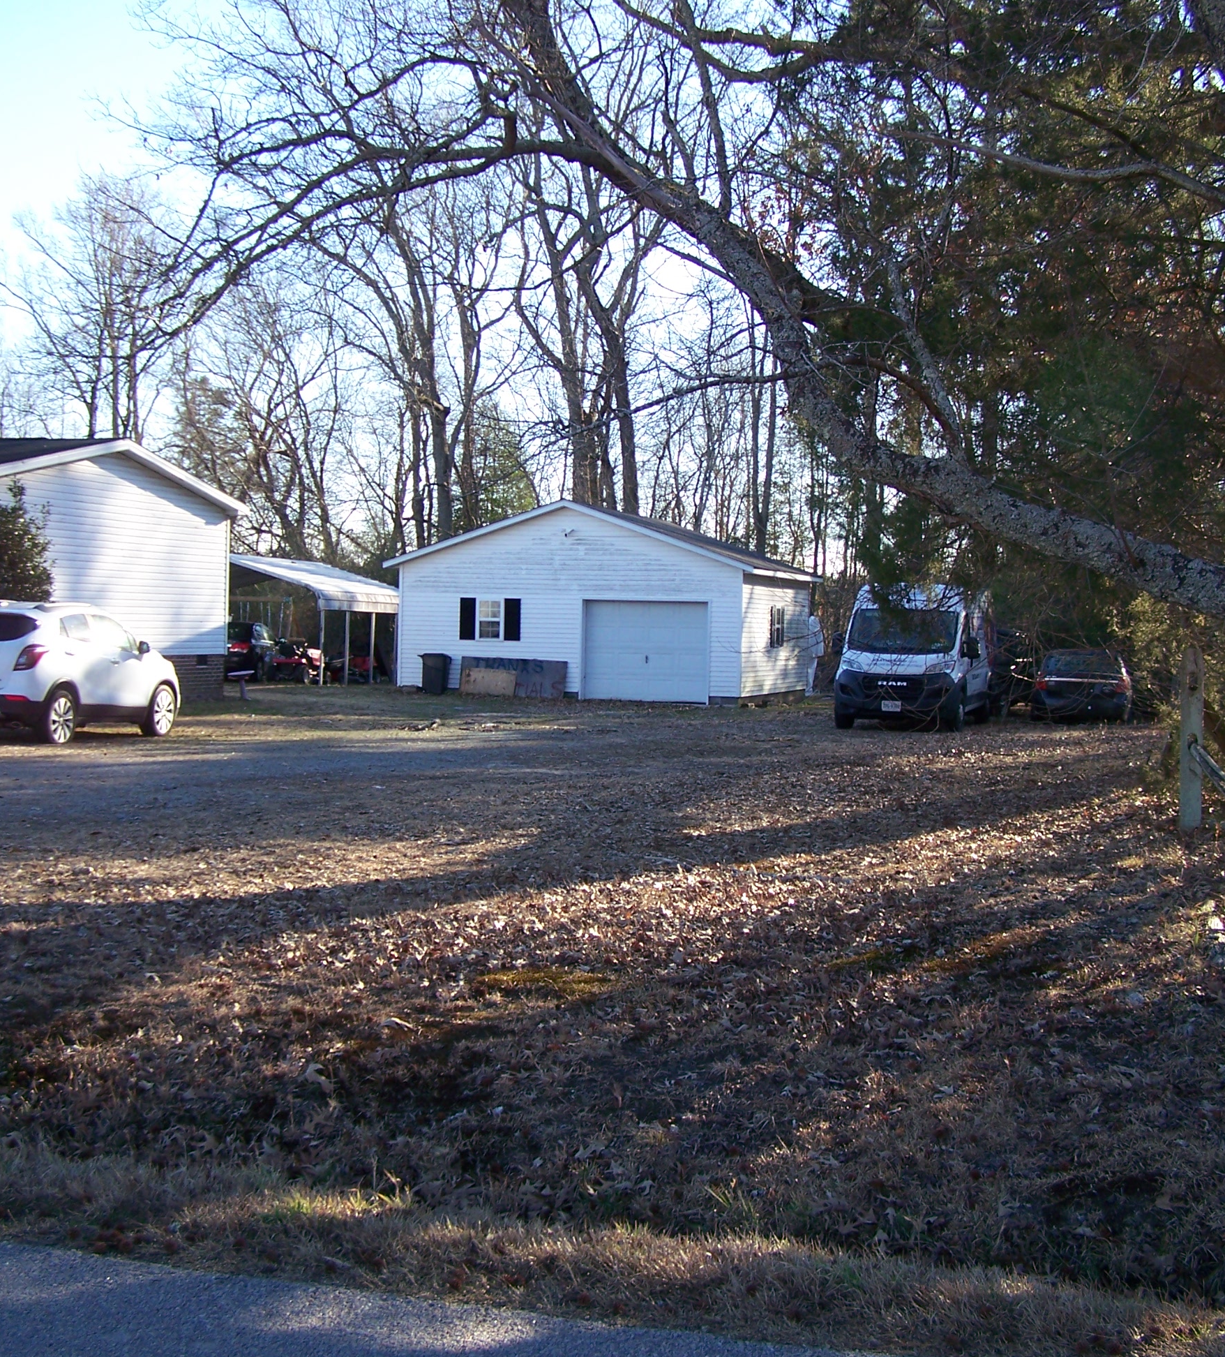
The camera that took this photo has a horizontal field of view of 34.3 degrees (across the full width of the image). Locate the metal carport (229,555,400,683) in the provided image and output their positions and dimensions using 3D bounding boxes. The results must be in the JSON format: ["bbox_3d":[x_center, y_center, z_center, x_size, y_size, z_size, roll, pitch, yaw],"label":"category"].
[{"bbox_3d":[-8.004,-1.377,45.878,5.460,2.830,6.000,2,2,16],"label":"metal carport"}]

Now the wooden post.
[{"bbox_3d":[4.406,0.457,15.100,0.165,1.400,0.140,1,2,0],"label":"wooden post"}]

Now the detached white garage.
[{"bbox_3d":[0.015,-1.649,44.421,8.080,4.150,7.000,2,2,17],"label":"detached white garage"}]

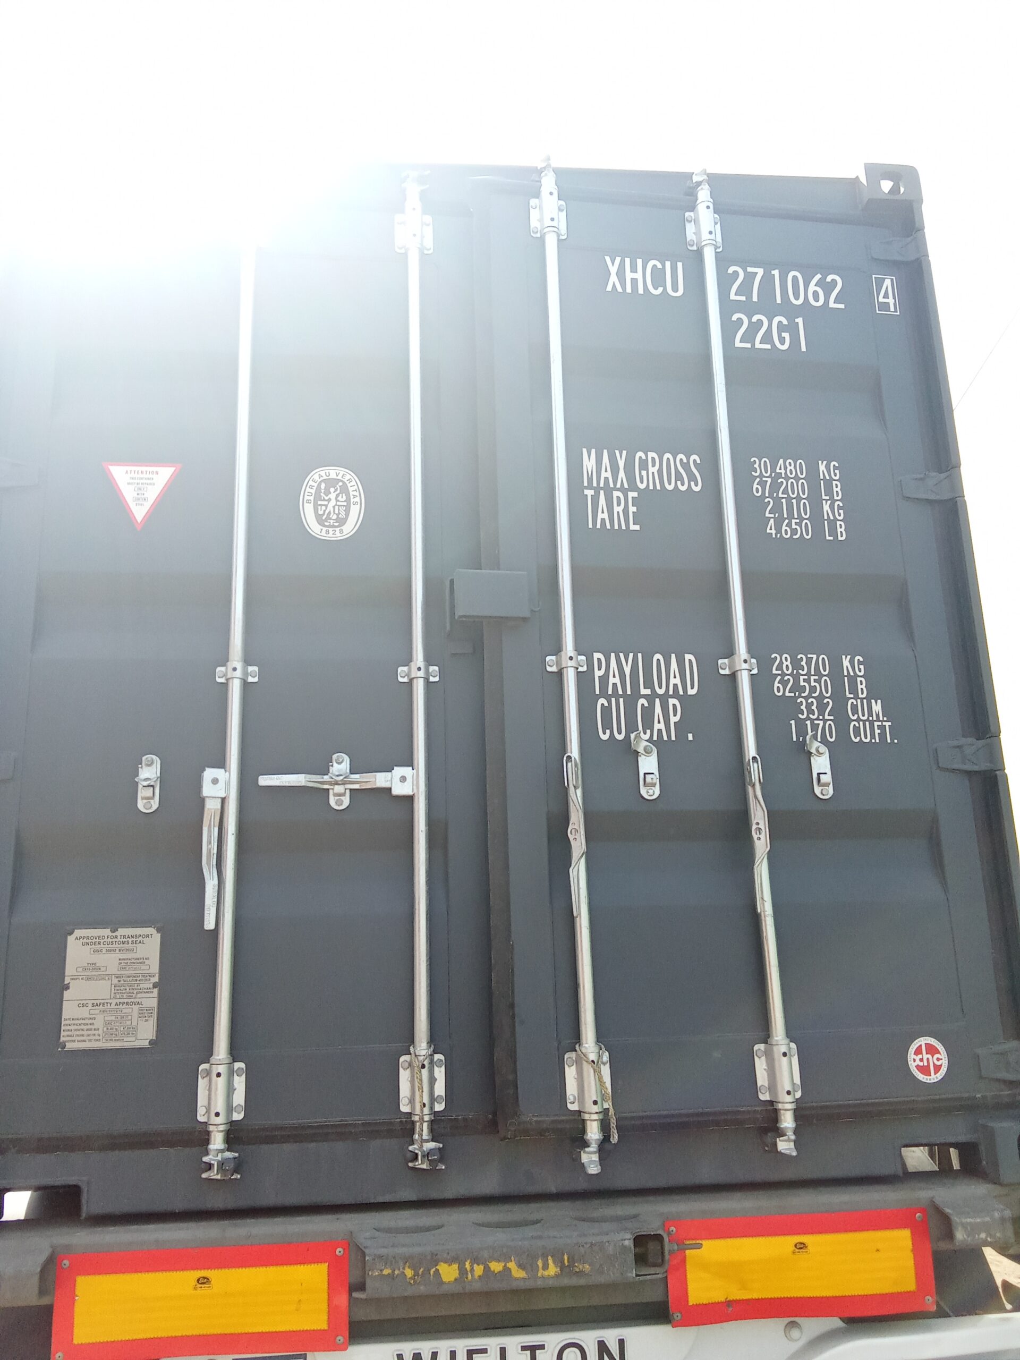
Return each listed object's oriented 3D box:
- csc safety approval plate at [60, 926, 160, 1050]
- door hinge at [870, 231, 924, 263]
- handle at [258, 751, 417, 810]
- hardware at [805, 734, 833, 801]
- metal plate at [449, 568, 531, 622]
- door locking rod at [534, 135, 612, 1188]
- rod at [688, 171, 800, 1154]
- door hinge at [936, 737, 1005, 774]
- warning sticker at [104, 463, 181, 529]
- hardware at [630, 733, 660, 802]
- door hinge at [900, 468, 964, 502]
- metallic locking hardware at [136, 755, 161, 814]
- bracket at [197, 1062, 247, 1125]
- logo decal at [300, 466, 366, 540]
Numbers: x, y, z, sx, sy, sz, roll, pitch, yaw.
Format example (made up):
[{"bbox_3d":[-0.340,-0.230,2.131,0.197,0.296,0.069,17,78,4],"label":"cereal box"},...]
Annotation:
[{"bbox_3d":[-0.860,0.661,2.368,0.202,0.252,0.005,0,-15,-5],"label":"csc safety approval plate"},{"bbox_3d":[1.058,-1.180,2.991,0.146,0.082,0.047,1,-15,-9],"label":"door hinge"},{"bbox_3d":[-0.389,0.228,2.490,0.351,0.133,0.055,0,-15,-5],"label":"handle"},{"bbox_3d":[0.733,0.202,2.579,0.060,0.152,0.040,1,-15,-9],"label":"hardware"},{"bbox_3d":[-0.043,-0.196,2.552,0.173,0.116,0.038,1,-15,-9],"label":"metal plate"},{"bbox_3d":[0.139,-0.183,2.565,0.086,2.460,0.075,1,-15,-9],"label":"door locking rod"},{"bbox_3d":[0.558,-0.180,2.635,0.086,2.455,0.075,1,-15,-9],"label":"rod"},{"bbox_3d":[1.097,0.181,2.632,0.150,0.087,0.055,1,-15,-9],"label":"door hinge"},{"bbox_3d":[-0.896,-0.444,2.666,0.192,0.178,0.004,0,-15,-5],"label":"warning sticker"},{"bbox_3d":[0.309,0.195,2.502,0.073,0.153,0.050,1,-15,-9],"label":"hardware"},{"bbox_3d":[1.075,-0.500,2.817,0.150,0.086,0.055,1,-15,-9],"label":"door hinge"},{"bbox_3d":[-0.810,0.229,2.456,0.049,0.133,0.045,0,-15,-5],"label":"metallic locking hardware"},{"bbox_3d":[-0.609,0.868,2.307,0.098,0.118,0.060,0,-15,-5],"label":"bracket"},{"bbox_3d":[-0.435,-0.434,2.694,0.161,0.195,0.005,0,-15,-5],"label":"logo decal"}]

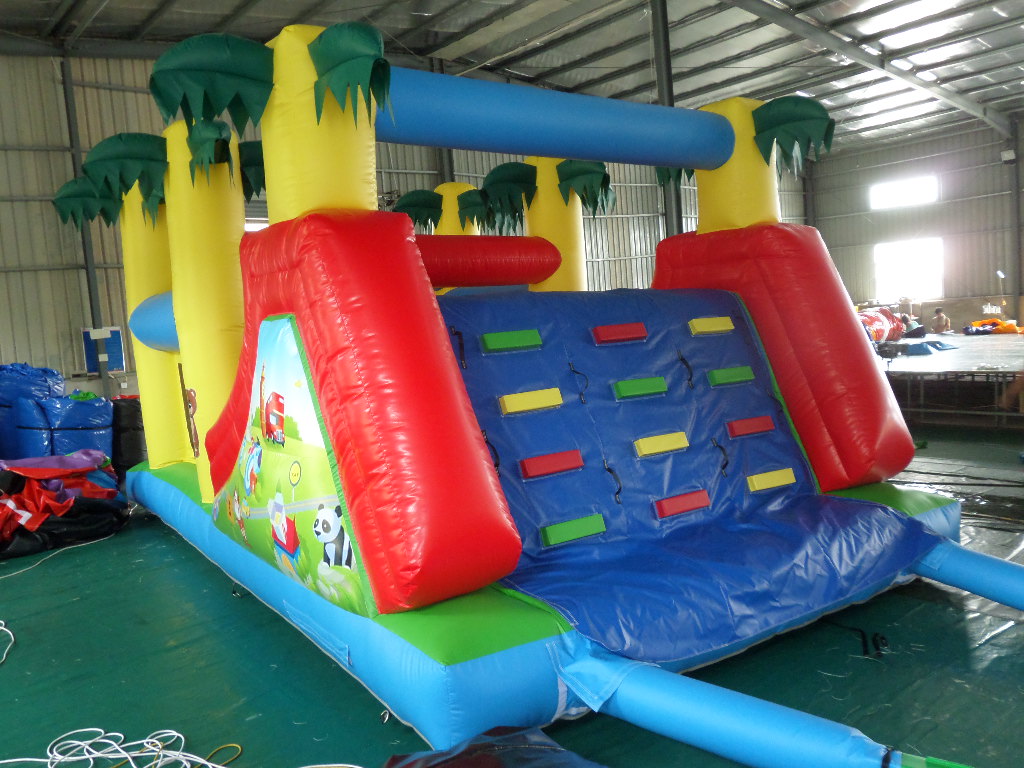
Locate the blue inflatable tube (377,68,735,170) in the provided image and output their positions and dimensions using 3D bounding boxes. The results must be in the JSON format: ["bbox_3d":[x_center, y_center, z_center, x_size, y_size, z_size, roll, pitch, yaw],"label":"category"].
[{"bbox_3d":[0.328,-1.513,4.838,2.618,0.400,0.400,-7,6,-34],"label":"blue inflatable tube"}]

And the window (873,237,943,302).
[{"bbox_3d":[10.166,-2.881,21.248,0.120,1.531,1.812,-7,6,-33],"label":"window"}]

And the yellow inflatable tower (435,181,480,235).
[{"bbox_3d":[-0.529,-0.858,8.879,0.520,2.606,0.520,-7,6,-34],"label":"yellow inflatable tower"}]

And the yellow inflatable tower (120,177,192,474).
[{"bbox_3d":[-3.088,-0.543,7.281,0.520,2.606,0.520,-7,6,-34],"label":"yellow inflatable tower"}]

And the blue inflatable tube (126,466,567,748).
[{"bbox_3d":[-1.731,0.977,5.548,0.650,0.320,6.100,-7,6,-34],"label":"blue inflatable tube"}]

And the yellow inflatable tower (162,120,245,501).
[{"bbox_3d":[-2.045,-0.473,5.719,0.520,2.606,0.520,-7,6,-34],"label":"yellow inflatable tower"}]

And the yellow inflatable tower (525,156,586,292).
[{"bbox_3d":[0.412,-0.783,7.344,0.520,2.606,0.520,-7,6,-34],"label":"yellow inflatable tower"}]

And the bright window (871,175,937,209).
[{"bbox_3d":[9.981,-4.860,21.152,0.120,0.577,1.786,-7,6,-33],"label":"bright window"}]

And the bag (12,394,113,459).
[{"bbox_3d":[-5.728,0.532,10.371,1.200,0.860,0.900,-7,6,-34],"label":"bag"}]

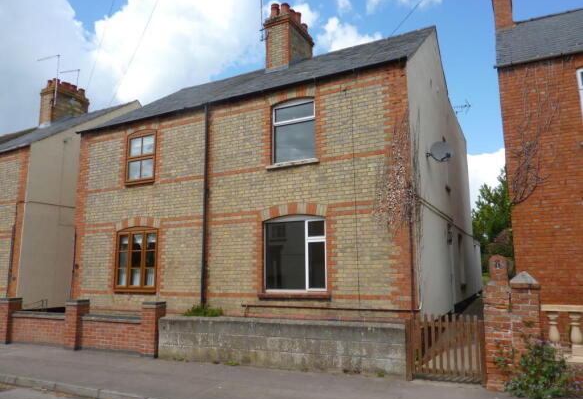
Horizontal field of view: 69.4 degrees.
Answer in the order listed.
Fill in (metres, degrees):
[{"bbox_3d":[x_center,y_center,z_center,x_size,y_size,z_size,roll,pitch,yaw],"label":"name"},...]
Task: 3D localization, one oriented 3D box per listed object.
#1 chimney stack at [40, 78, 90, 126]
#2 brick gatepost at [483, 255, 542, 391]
[{"bbox_3d":[-10.218,-4.024,19.062,0.860,2.300,1.850,-5,-10,27],"label":"chimney stack"},{"bbox_3d":[3.098,1.700,5.896,0.720,1.815,0.360,-5,-10,27],"label":"brick gatepost"}]

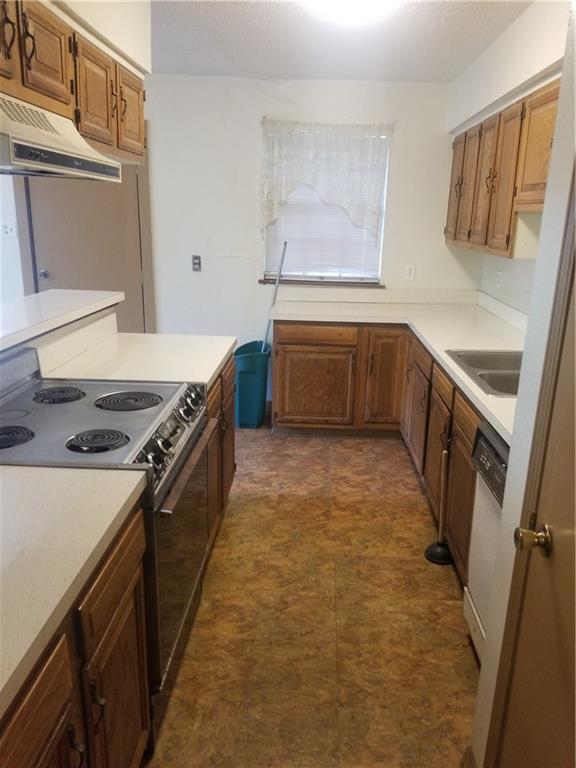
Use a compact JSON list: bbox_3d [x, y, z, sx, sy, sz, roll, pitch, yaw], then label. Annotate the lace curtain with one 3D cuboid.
[{"bbox_3d":[0.268,-1.454,4.166,0.924,0.835,0.060,2,16,3],"label":"lace curtain"}]

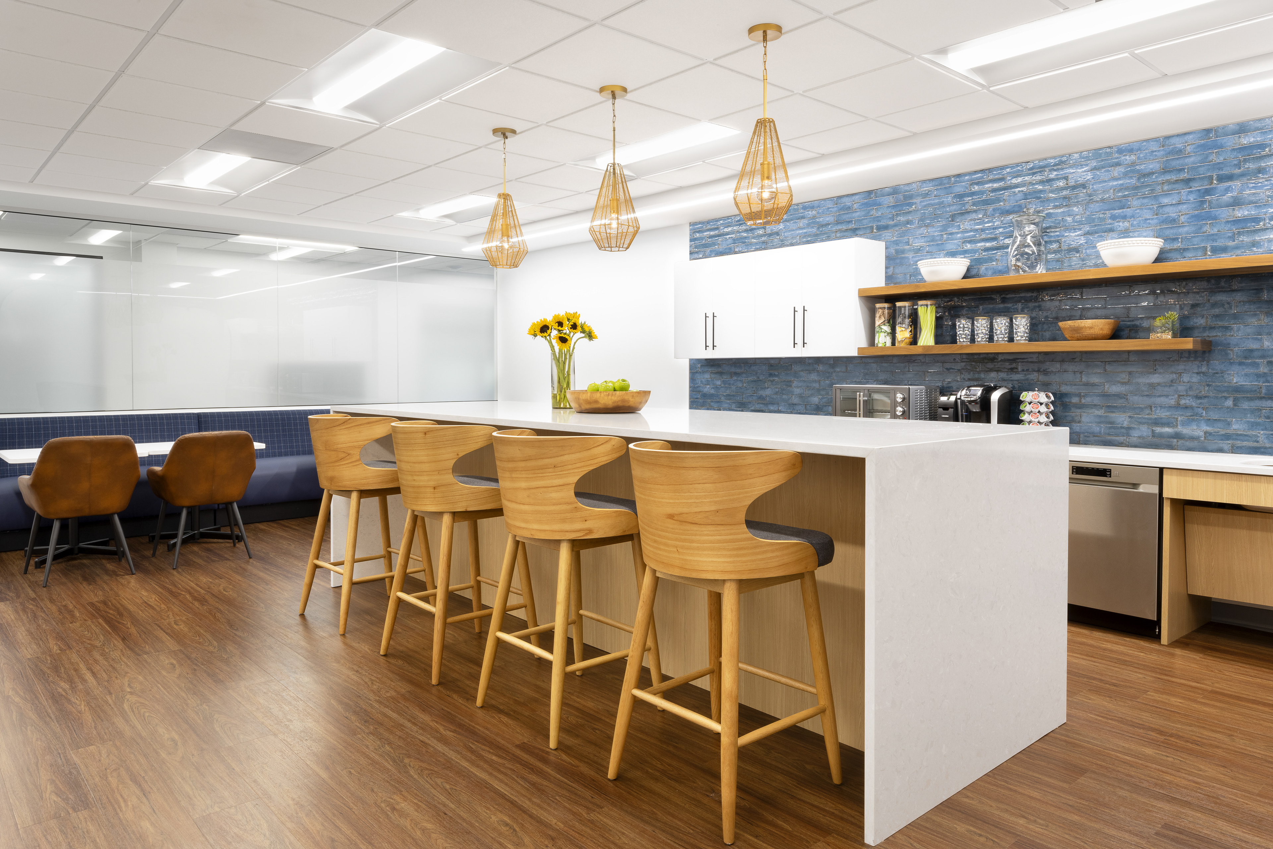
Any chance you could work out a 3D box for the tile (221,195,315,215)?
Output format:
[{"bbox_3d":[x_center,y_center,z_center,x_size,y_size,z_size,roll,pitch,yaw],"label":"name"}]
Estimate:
[{"bbox_3d":[-2.942,-1.752,6.805,0.605,0.020,0.580,-3,5,-41],"label":"tile"}]

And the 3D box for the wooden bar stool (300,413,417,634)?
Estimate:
[{"bbox_3d":[-1.422,0.483,4.462,0.520,1.040,0.530,4,5,45],"label":"wooden bar stool"}]

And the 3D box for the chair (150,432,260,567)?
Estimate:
[{"bbox_3d":[-2.968,0.483,5.836,0.600,0.870,0.590,-3,4,-42],"label":"chair"}]

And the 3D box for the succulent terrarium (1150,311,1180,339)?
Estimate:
[{"bbox_3d":[2.662,-0.497,4.272,0.102,0.142,0.097,-3,5,-41],"label":"succulent terrarium"}]

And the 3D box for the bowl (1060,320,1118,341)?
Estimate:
[{"bbox_3d":[2.461,-0.502,4.615,0.295,0.112,0.295,-3,5,-41],"label":"bowl"}]

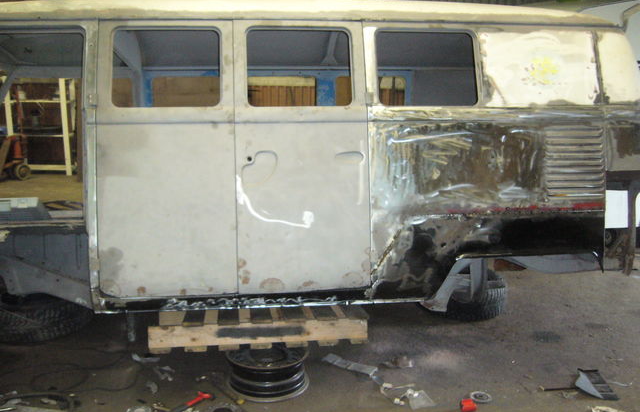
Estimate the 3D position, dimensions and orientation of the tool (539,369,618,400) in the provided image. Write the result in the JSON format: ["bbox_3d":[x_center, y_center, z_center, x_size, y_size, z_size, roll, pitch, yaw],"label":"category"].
[{"bbox_3d":[1.210,0.824,3.081,0.333,0.090,0.261,0,9,2],"label":"tool"}]

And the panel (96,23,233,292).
[{"bbox_3d":[-0.669,-0.214,2.864,0.592,1.217,0.080,-1,-3,-6],"label":"panel"}]

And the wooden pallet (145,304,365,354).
[{"bbox_3d":[-0.356,0.549,3.604,1.053,0.138,1.000,-1,9,-8],"label":"wooden pallet"}]

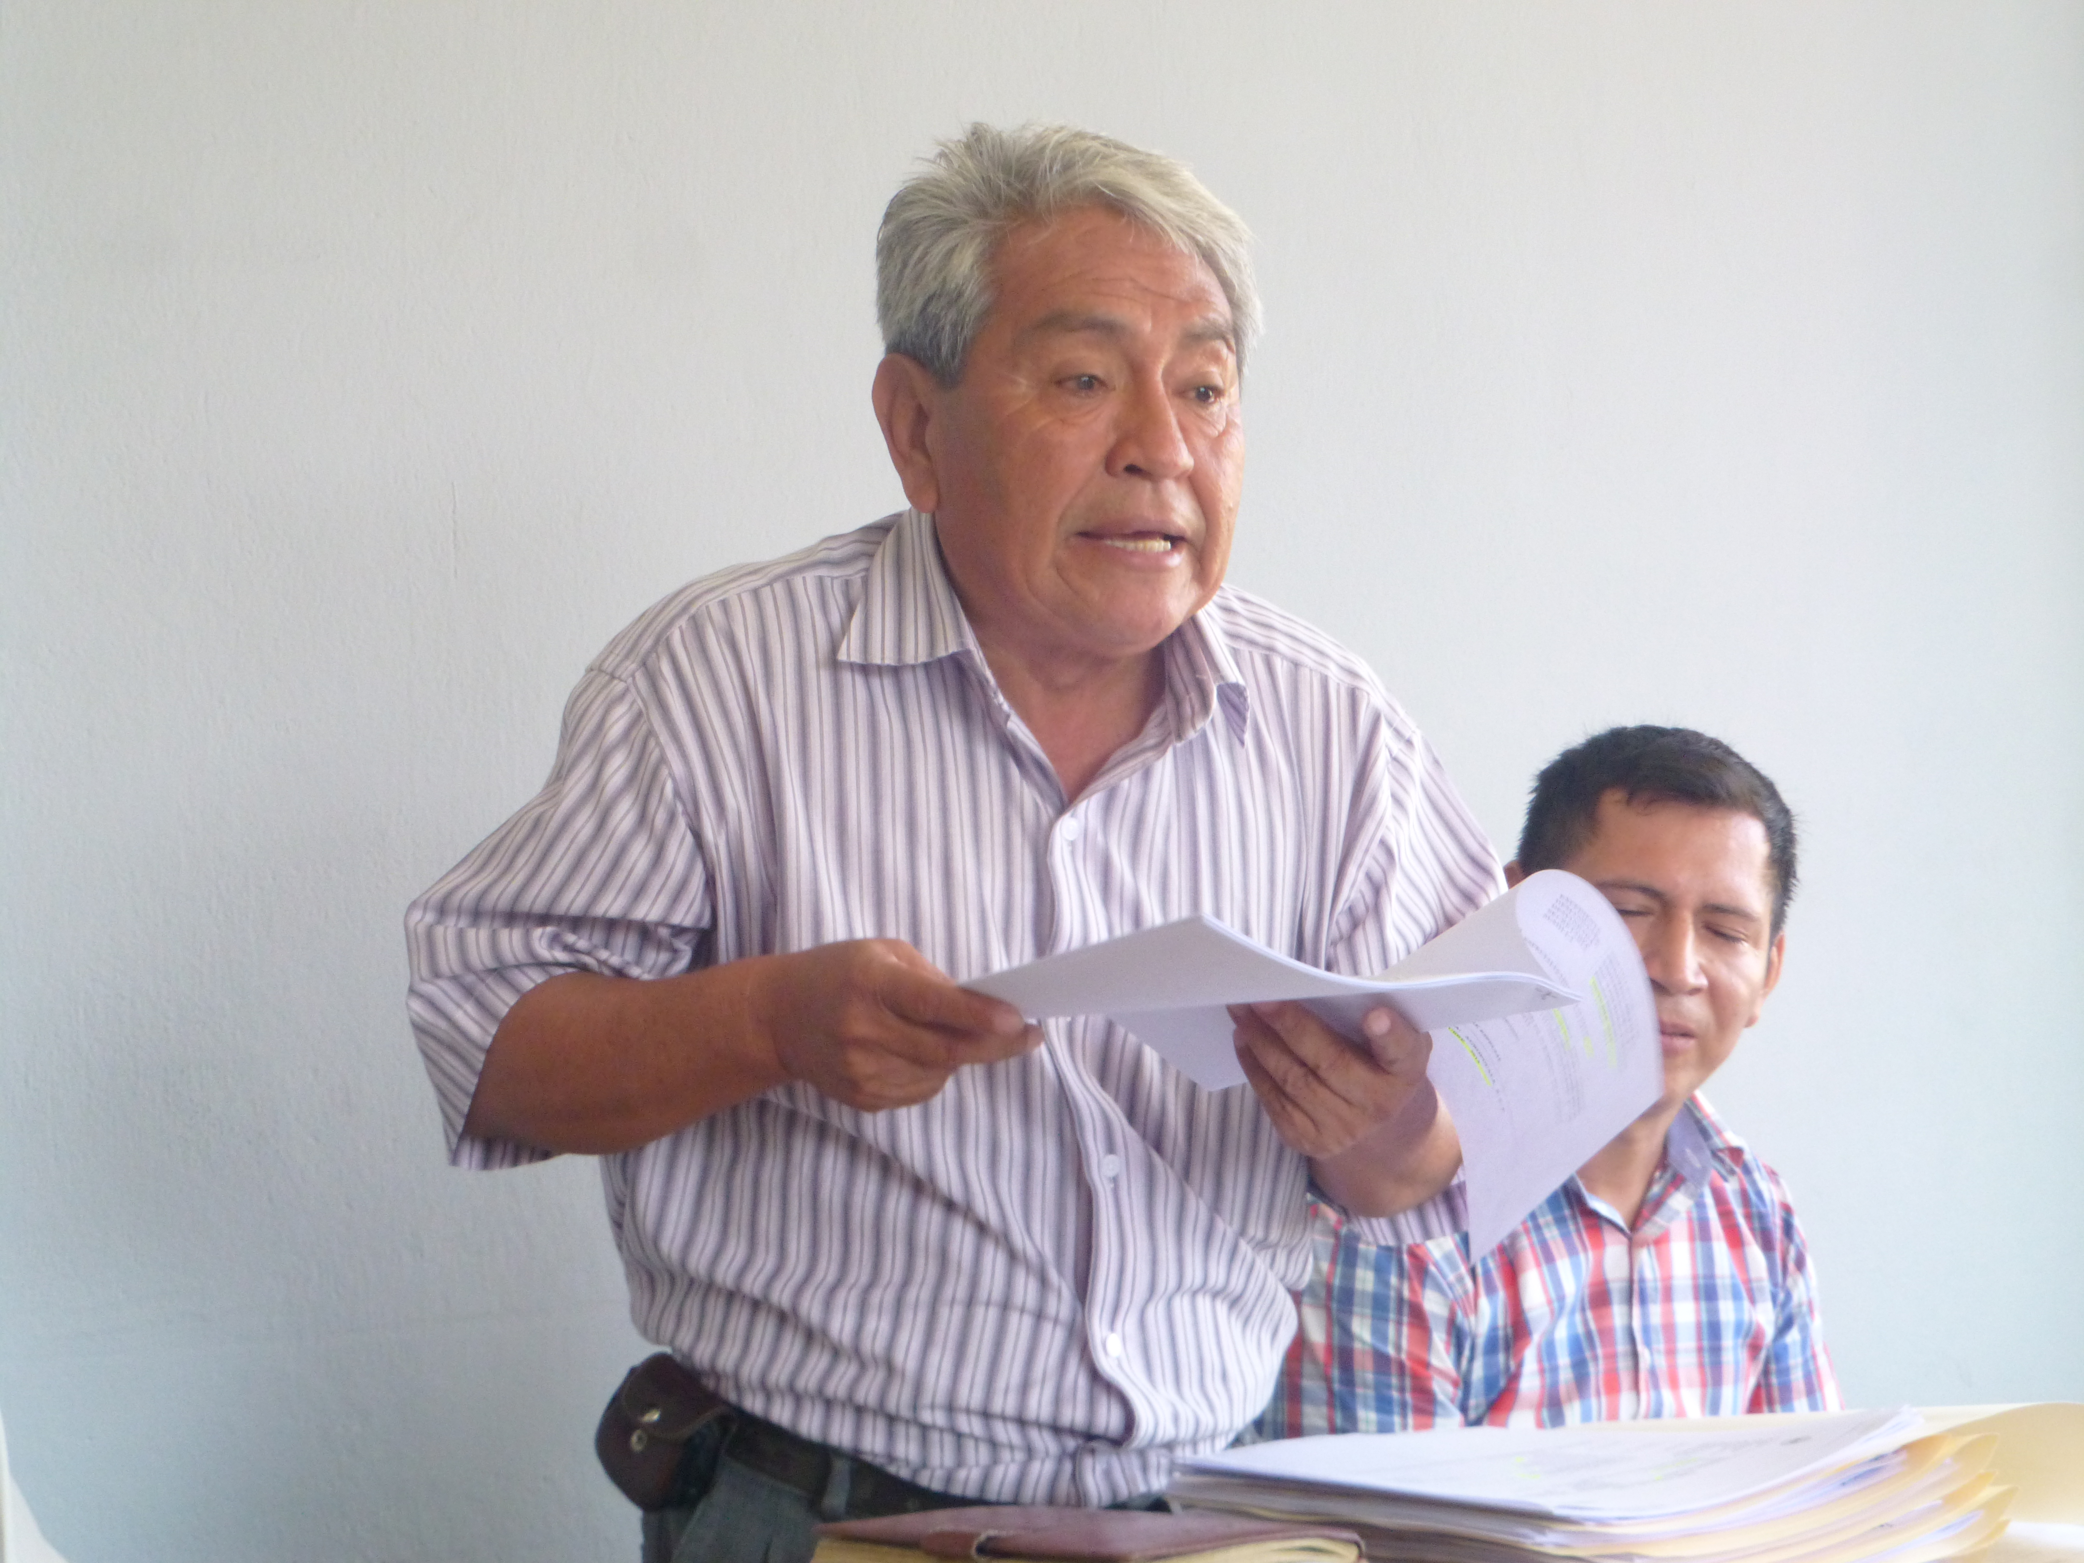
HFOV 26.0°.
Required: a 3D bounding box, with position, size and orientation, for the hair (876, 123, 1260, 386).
[{"bbox_3d":[0.012,-0.235,2.120,0.175,0.155,0.205,-1,8,-37],"label":"hair"}]

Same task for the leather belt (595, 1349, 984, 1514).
[{"bbox_3d":[-0.047,0.322,2.200,0.370,0.085,0.280,-2,6,-27],"label":"leather belt"}]

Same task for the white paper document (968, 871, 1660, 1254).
[{"bbox_3d":[0.115,0.113,1.890,0.270,0.155,0.230,-1,3,-22],"label":"white paper document"}]

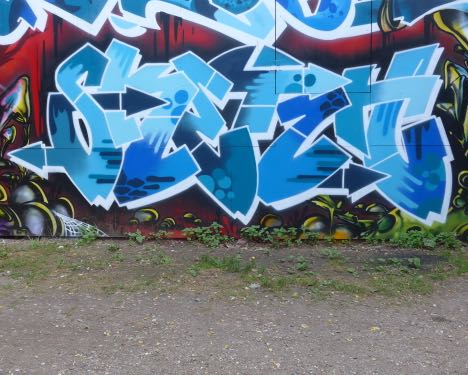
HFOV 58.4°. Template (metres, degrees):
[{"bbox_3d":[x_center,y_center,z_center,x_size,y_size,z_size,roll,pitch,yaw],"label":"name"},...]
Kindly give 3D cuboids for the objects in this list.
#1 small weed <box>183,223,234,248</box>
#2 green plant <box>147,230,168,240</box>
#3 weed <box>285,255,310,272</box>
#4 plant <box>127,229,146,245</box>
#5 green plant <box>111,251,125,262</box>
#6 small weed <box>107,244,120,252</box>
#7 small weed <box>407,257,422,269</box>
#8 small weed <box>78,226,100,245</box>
[{"bbox_3d":[-0.426,0.786,6.930,0.809,0.350,0.504,0,4,5],"label":"small weed"},{"bbox_3d":[-1.333,0.837,7.312,0.354,0.139,0.221,0,4,5],"label":"green plant"},{"bbox_3d":[0.814,0.961,5.311,0.301,0.169,0.266,0,4,5],"label":"weed"},{"bbox_3d":[-1.659,0.833,7.138,0.289,0.238,0.240,0,4,5],"label":"plant"},{"bbox_3d":[-1.611,0.968,5.797,0.158,0.110,0.140,0,4,5],"label":"green plant"},{"bbox_3d":[-1.840,0.931,6.401,0.174,0.093,0.154,0,4,5],"label":"small weed"},{"bbox_3d":[2.326,0.966,5.401,0.162,0.125,0.143,0,4,5],"label":"small weed"},{"bbox_3d":[-2.468,0.818,7.164,0.297,0.273,0.247,0,4,5],"label":"small weed"}]

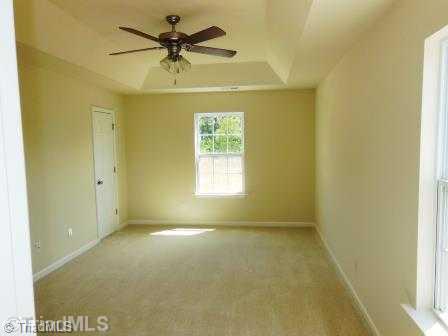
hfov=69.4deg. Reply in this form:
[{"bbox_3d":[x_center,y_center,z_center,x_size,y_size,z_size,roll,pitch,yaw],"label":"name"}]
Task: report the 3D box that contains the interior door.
[{"bbox_3d":[-1.954,0.119,5.324,0.045,2.030,0.710,0,4,7],"label":"interior door"}]

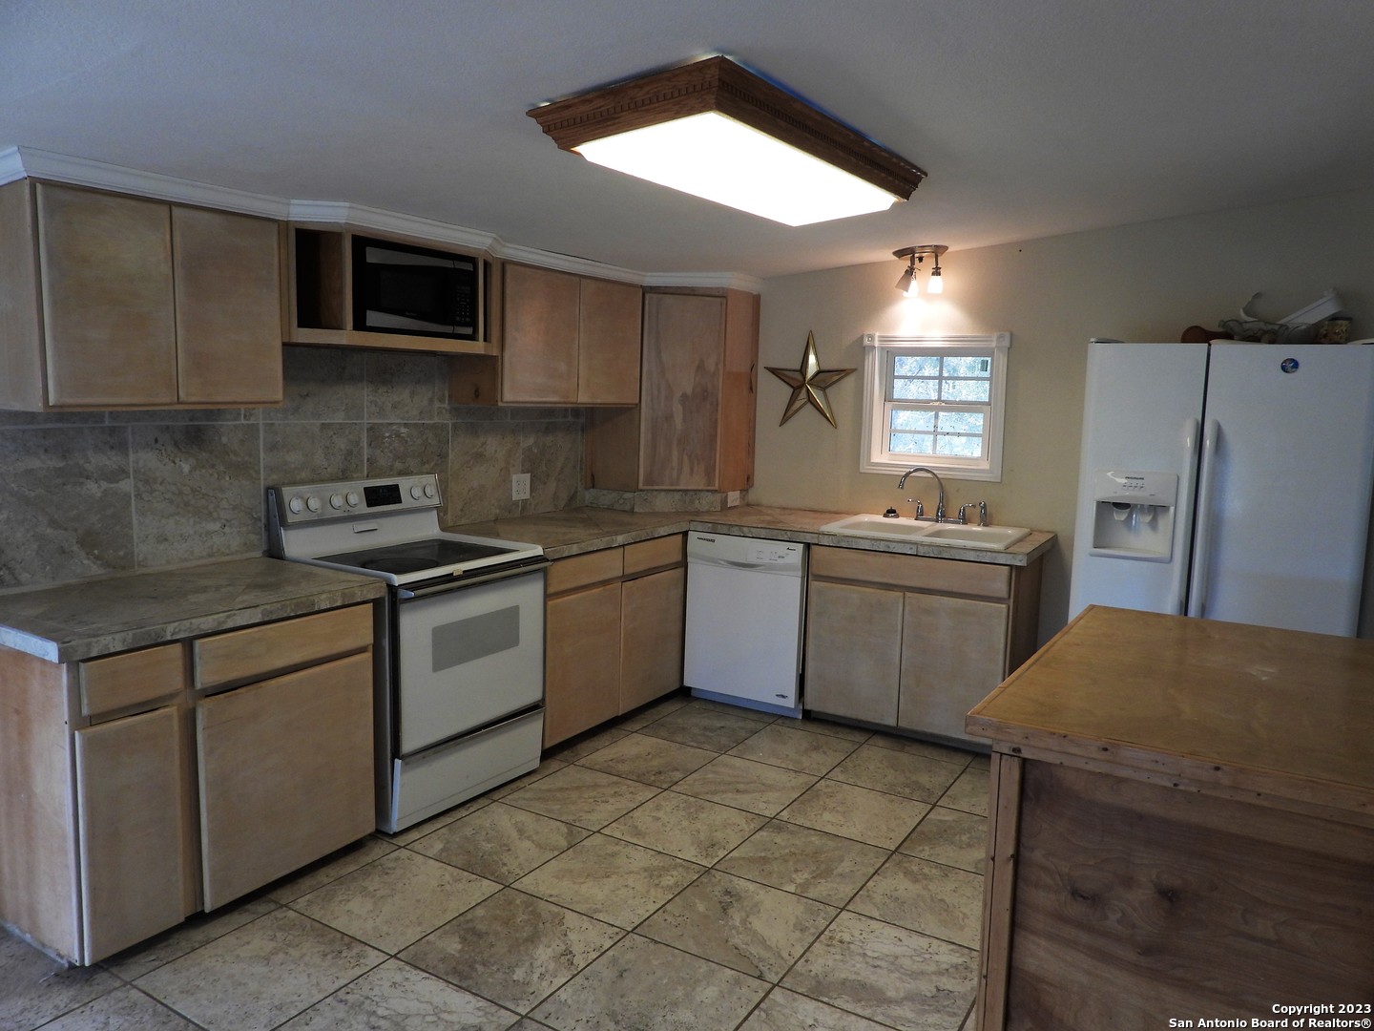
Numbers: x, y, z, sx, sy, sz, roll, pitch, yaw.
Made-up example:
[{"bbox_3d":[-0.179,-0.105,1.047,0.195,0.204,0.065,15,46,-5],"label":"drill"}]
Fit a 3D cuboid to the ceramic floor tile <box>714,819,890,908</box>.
[{"bbox_3d":[0.394,1.149,3.174,0.454,0.010,0.454,5,8,31],"label":"ceramic floor tile"}]

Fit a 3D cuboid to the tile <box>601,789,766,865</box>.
[{"bbox_3d":[0.001,1.112,3.411,0.454,0.010,0.454,5,8,31],"label":"tile"}]

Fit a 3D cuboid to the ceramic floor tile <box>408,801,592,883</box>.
[{"bbox_3d":[-0.641,1.126,3.290,0.457,0.010,0.457,6,8,31],"label":"ceramic floor tile"}]

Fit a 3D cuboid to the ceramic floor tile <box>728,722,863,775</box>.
[{"bbox_3d":[0.474,1.030,4.184,0.453,0.010,0.450,6,8,31],"label":"ceramic floor tile"}]

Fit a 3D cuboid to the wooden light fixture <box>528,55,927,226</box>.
[{"bbox_3d":[0.208,-1.033,2.828,0.563,0.105,1.342,-1,5,32],"label":"wooden light fixture"}]

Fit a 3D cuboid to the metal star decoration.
[{"bbox_3d":[0.667,-0.742,5.196,0.550,0.530,0.070,6,8,31],"label":"metal star decoration"}]

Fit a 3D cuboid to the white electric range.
[{"bbox_3d":[-1.033,0.463,3.682,0.670,1.165,0.765,5,8,31],"label":"white electric range"}]

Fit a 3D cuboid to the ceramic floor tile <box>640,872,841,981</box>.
[{"bbox_3d":[0.156,1.193,2.796,0.453,0.010,0.450,6,8,31],"label":"ceramic floor tile"}]

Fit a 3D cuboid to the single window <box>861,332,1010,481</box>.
[{"bbox_3d":[1.263,-0.564,4.911,0.757,0.735,0.100,6,8,31],"label":"single window"}]

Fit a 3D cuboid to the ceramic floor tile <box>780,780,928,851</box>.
[{"bbox_3d":[0.631,1.110,3.562,0.454,0.010,0.454,5,8,31],"label":"ceramic floor tile"}]

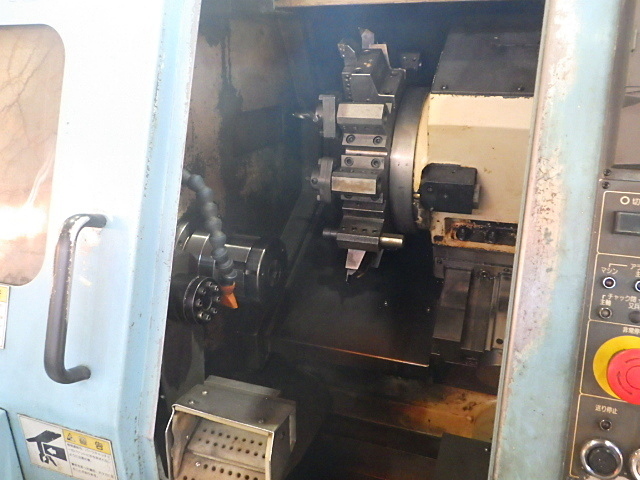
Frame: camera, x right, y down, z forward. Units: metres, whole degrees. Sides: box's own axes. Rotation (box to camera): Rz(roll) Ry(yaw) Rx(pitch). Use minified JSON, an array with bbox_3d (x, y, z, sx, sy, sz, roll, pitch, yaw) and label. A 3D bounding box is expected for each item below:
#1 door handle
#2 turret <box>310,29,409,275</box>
[{"bbox_3d":[-0.264,0.065,0.560,0.021,0.190,0.047,6,2,17],"label":"door handle"},{"bbox_3d":[0.117,-0.163,1.016,0.167,0.470,0.380,6,2,17],"label":"turret"}]

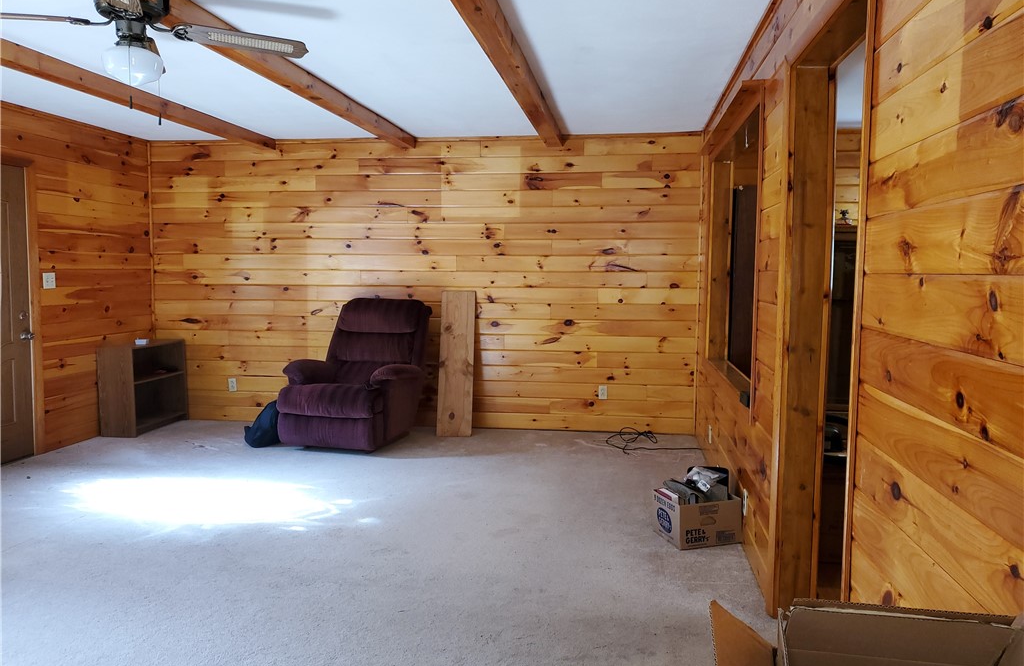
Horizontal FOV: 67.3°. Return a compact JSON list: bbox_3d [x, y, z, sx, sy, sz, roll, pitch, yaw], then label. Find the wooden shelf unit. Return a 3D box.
[{"bbox_3d":[-3.078,0.449,6.453,0.307,0.710,0.719,1,5,8],"label":"wooden shelf unit"}]

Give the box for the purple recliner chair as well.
[{"bbox_3d":[-1.239,0.299,6.143,0.865,1.083,0.936,2,5,21],"label":"purple recliner chair"}]

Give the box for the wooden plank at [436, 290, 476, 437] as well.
[{"bbox_3d":[-0.453,0.249,6.348,0.283,1.214,0.026,0,-11,6],"label":"wooden plank"}]

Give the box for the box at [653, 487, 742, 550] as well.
[{"bbox_3d":[0.948,0.927,3.929,0.344,0.227,0.310,-1,5,-18],"label":"box"}]

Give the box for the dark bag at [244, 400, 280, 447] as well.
[{"bbox_3d":[-1.890,0.685,5.987,0.302,0.332,0.362,2,5,21],"label":"dark bag"}]

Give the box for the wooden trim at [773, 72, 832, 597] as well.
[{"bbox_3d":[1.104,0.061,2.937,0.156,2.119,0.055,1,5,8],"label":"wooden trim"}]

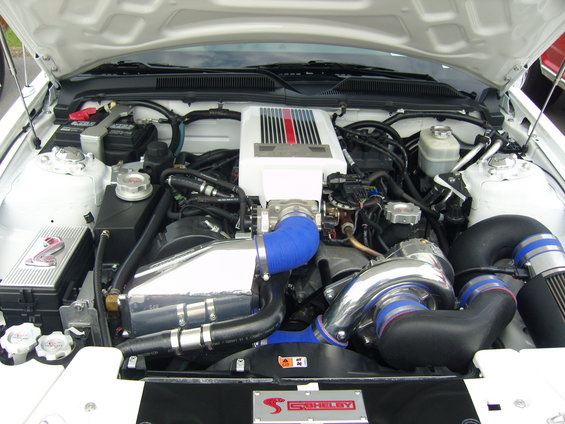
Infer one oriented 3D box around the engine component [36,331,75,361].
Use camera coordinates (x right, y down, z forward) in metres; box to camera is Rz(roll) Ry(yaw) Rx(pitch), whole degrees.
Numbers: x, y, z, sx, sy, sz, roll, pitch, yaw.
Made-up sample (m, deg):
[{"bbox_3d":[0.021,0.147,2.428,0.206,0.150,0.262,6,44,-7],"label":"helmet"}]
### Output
[{"bbox_3d":[-0.425,0.250,1.035,0.069,0.025,0.069,0,39,0],"label":"engine component"}]

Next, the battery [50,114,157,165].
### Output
[{"bbox_3d":[-0.525,-0.195,1.690,0.242,0.180,0.178,1,29,-3],"label":"battery"}]

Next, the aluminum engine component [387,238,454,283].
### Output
[{"bbox_3d":[0.296,0.108,1.190,0.130,0.110,0.090,0,29,0],"label":"aluminum engine component"}]

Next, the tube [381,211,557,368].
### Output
[{"bbox_3d":[0.390,0.166,1.155,0.390,0.190,0.310,0,29,0],"label":"tube"}]

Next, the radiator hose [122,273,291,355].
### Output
[{"bbox_3d":[-0.156,0.218,1.144,0.335,0.105,0.180,0,29,0],"label":"radiator hose"}]

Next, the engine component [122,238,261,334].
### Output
[{"bbox_3d":[-0.200,0.164,1.240,0.285,0.155,0.190,0,29,0],"label":"engine component"}]

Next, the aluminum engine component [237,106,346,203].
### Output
[{"bbox_3d":[0.016,-0.147,1.496,0.262,0.125,0.440,1,29,-3],"label":"aluminum engine component"}]

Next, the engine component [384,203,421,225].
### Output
[{"bbox_3d":[0.277,0.002,1.275,0.078,0.025,0.078,4,29,-2],"label":"engine component"}]

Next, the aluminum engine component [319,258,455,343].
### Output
[{"bbox_3d":[0.204,0.182,1.120,0.260,0.190,0.140,1,29,-3],"label":"aluminum engine component"}]

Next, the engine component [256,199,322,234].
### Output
[{"bbox_3d":[0.010,0.013,1.322,0.148,0.100,0.080,1,29,-3],"label":"engine component"}]

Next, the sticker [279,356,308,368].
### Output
[{"bbox_3d":[0.020,0.283,1.045,0.055,0.002,0.023,0,41,0],"label":"sticker"}]

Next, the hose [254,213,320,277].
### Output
[{"bbox_3d":[0.012,0.068,1.215,0.138,0.100,0.160,1,29,-3],"label":"hose"}]

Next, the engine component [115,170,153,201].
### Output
[{"bbox_3d":[-0.351,-0.064,1.311,0.089,0.037,0.089,1,29,-3],"label":"engine component"}]

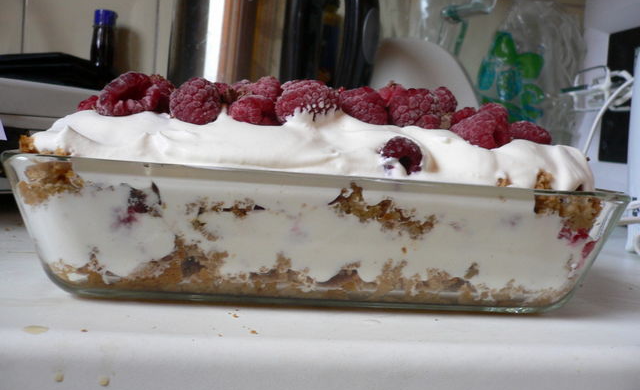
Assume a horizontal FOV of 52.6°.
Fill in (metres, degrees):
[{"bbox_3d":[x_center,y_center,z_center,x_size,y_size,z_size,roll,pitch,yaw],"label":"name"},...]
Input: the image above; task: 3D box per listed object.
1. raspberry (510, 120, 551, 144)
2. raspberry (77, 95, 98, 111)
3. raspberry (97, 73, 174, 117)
[{"bbox_3d":[0.100,-0.028,0.309,0.021,0.018,0.020,3,3,-6],"label":"raspberry"},{"bbox_3d":[-0.100,-0.040,0.286,0.019,0.018,0.019,3,3,-6],"label":"raspberry"},{"bbox_3d":[-0.082,-0.044,0.285,0.030,0.021,0.023,3,1,-6],"label":"raspberry"}]

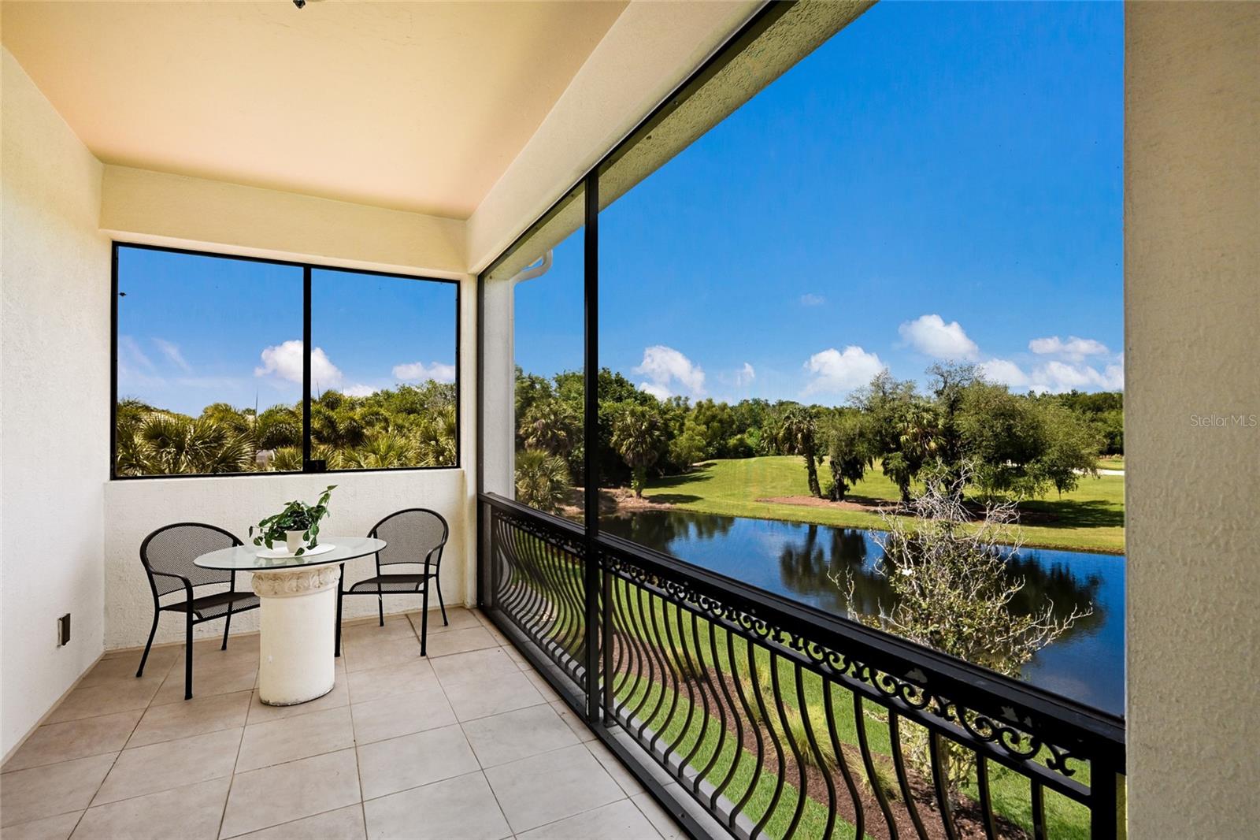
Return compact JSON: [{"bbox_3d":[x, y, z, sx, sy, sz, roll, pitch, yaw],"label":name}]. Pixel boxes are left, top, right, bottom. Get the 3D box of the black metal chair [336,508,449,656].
[{"bbox_3d":[-1.553,1.058,4.005,0.550,0.840,0.590,0,0,1],"label":"black metal chair"}]

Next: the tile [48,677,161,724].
[{"bbox_3d":[-2.780,1.499,3.169,0.410,0.012,0.447,0,0,-28],"label":"tile"}]

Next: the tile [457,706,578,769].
[{"bbox_3d":[-0.519,1.478,2.799,0.456,0.012,0.452,0,0,-28],"label":"tile"}]

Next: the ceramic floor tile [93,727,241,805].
[{"bbox_3d":[-1.945,1.474,2.548,0.456,0.012,0.452,0,0,-28],"label":"ceramic floor tile"}]

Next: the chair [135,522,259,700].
[{"bbox_3d":[-2.492,1.066,3.540,0.610,0.855,0.575,0,0,29],"label":"chair"}]

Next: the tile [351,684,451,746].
[{"bbox_3d":[-1.151,1.500,3.024,0.466,0.012,0.447,0,0,-28],"label":"tile"}]

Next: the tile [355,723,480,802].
[{"bbox_3d":[-0.941,1.500,2.629,0.466,0.012,0.447,0,0,-28],"label":"tile"}]

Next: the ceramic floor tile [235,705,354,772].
[{"bbox_3d":[-1.563,1.500,2.805,0.466,0.012,0.447,0,0,-28],"label":"ceramic floor tile"}]

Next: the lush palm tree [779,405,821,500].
[{"bbox_3d":[11.991,2.223,42.000,3.200,6.400,3.200,0,0,0],"label":"lush palm tree"}]

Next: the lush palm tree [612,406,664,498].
[{"bbox_3d":[0.556,2.154,42.000,3.800,6.500,3.800,0,0,0],"label":"lush palm tree"}]

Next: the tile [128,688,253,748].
[{"bbox_3d":[-2.184,1.499,2.980,0.466,0.012,0.447,0,0,-28],"label":"tile"}]

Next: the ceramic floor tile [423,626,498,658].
[{"bbox_3d":[-1.145,1.484,3.980,0.456,0.012,0.452,0,0,-28],"label":"ceramic floor tile"}]

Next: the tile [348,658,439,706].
[{"bbox_3d":[-1.361,1.500,3.418,0.466,0.012,0.447,0,0,-28],"label":"tile"}]

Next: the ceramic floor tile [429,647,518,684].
[{"bbox_3d":[-0.936,1.482,3.586,0.456,0.012,0.452,0,0,-28],"label":"ceramic floor tile"}]

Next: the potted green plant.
[{"bbox_3d":[-1.783,0.522,3.156,0.420,0.360,0.370,0,0,-28],"label":"potted green plant"}]

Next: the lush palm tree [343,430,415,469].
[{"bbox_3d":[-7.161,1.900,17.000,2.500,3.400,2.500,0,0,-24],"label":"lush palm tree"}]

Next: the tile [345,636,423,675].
[{"bbox_3d":[-1.551,1.482,3.765,0.456,0.012,0.452,0,0,-28],"label":"tile"}]

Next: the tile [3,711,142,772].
[{"bbox_3d":[-2.570,1.499,2.775,0.410,0.012,0.447,0,0,-28],"label":"tile"}]

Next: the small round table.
[{"bbox_3d":[-1.807,1.089,3.245,0.900,0.767,0.900,0,0,-28],"label":"small round table"}]

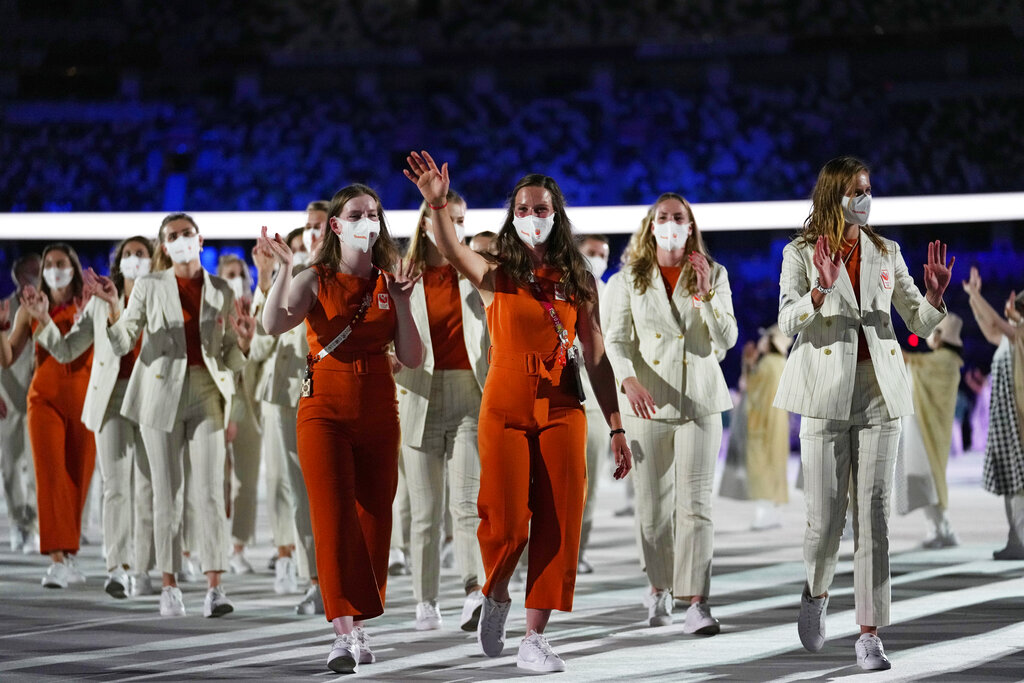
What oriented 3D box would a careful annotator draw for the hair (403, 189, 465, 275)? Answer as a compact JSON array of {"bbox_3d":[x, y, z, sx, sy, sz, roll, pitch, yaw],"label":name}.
[{"bbox_3d":[-0.326,-0.457,14.650,0.250,0.370,0.280,1,-1,-29],"label":"hair"}]

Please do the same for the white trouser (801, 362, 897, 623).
[{"bbox_3d":[1.248,0.556,13.000,0.360,0.960,0.550,0,-1,-14],"label":"white trouser"}]

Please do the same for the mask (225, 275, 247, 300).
[{"bbox_3d":[-1.505,-0.290,19.300,0.135,0.125,0.090,0,-1,-27],"label":"mask"}]

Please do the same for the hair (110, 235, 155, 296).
[{"bbox_3d":[-1.821,-0.365,16.950,0.230,0.320,0.240,0,-1,-10],"label":"hair"}]

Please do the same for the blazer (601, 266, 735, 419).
[{"bbox_3d":[0.658,0.000,14.650,0.530,0.660,0.380,0,-1,-6],"label":"blazer"}]

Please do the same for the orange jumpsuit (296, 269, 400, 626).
[{"bbox_3d":[-0.598,0.371,12.820,0.370,1.290,0.420,0,-1,-13],"label":"orange jumpsuit"}]

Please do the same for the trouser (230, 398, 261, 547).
[{"bbox_3d":[-1.563,0.685,19.800,0.380,0.930,0.420,0,-1,-8],"label":"trouser"}]

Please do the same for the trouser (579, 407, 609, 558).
[{"bbox_3d":[0.341,0.671,19.100,0.390,1.010,0.400,0,-1,0],"label":"trouser"}]

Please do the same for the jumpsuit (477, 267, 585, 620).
[{"bbox_3d":[0.073,0.348,12.650,0.380,1.210,0.420,0,-1,-5],"label":"jumpsuit"}]

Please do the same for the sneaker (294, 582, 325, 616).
[{"bbox_3d":[-0.879,1.138,15.600,0.107,0.118,0.285,-1,-3,17],"label":"sneaker"}]

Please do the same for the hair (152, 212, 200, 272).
[{"bbox_3d":[-1.503,-0.443,15.800,0.200,0.260,0.240,0,-1,-8],"label":"hair"}]

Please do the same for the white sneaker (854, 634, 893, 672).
[{"bbox_3d":[1.308,1.120,12.760,0.105,0.120,0.280,0,-1,-12],"label":"white sneaker"}]

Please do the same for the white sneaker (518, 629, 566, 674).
[{"bbox_3d":[0.106,1.114,12.640,0.105,0.120,0.280,1,-1,-27],"label":"white sneaker"}]

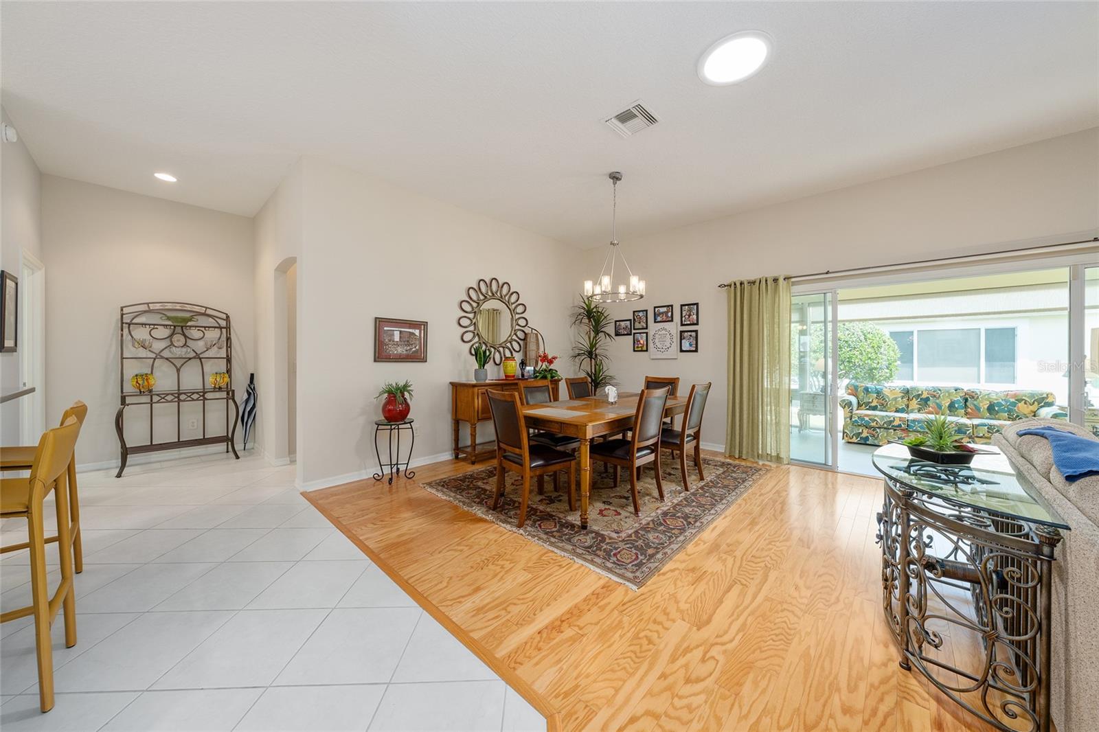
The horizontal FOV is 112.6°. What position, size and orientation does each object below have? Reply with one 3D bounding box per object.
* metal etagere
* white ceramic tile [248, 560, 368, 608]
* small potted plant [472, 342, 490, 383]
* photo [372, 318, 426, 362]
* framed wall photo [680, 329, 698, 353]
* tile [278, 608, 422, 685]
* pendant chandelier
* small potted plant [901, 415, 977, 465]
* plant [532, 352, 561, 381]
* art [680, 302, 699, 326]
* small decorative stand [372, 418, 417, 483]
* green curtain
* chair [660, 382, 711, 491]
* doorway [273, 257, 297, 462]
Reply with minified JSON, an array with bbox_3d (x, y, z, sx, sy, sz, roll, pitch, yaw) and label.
[{"bbox_3d":[-4.190,0.188,4.171,0.480,1.840,0.960,1,1,42],"label":"metal etagere"},{"bbox_3d":[-1.243,1.152,1.942,0.428,0.010,0.428,0,0,-2],"label":"white ceramic tile"},{"bbox_3d":[-0.829,-0.032,4.455,0.220,0.455,0.220,0,0,0],"label":"small potted plant"},{"bbox_3d":[-1.565,-0.265,3.918,0.025,0.450,0.585,1,1,41],"label":"photo"},{"bbox_3d":[1.954,-0.352,5.138,0.255,0.305,0.020,1,1,41],"label":"framed wall photo"},{"bbox_3d":[-0.797,1.146,1.519,0.413,0.010,0.413,0,0,-3],"label":"tile"},{"bbox_3d":[0.672,-1.321,3.720,0.620,1.290,0.620,0,0,0],"label":"pendant chandelier"},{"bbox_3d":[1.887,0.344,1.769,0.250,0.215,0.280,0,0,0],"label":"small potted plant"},{"bbox_3d":[-0.045,0.005,5.323,0.310,0.420,0.350,1,1,42],"label":"plant"},{"bbox_3d":[1.958,-0.711,5.111,0.250,0.305,0.020,1,1,42],"label":"art"},{"bbox_3d":[-1.532,0.835,3.617,0.360,0.580,0.360,1,1,42],"label":"small decorative stand"},{"bbox_3d":[2.525,0.048,4.459,0.690,2.170,0.120,1,1,42],"label":"green curtain"},{"bbox_3d":[1.246,0.653,3.656,0.580,0.970,0.470,1,1,40],"label":"chair"},{"bbox_3d":[-2.687,0.023,3.839,1.000,2.200,0.150,1,1,42],"label":"doorway"}]

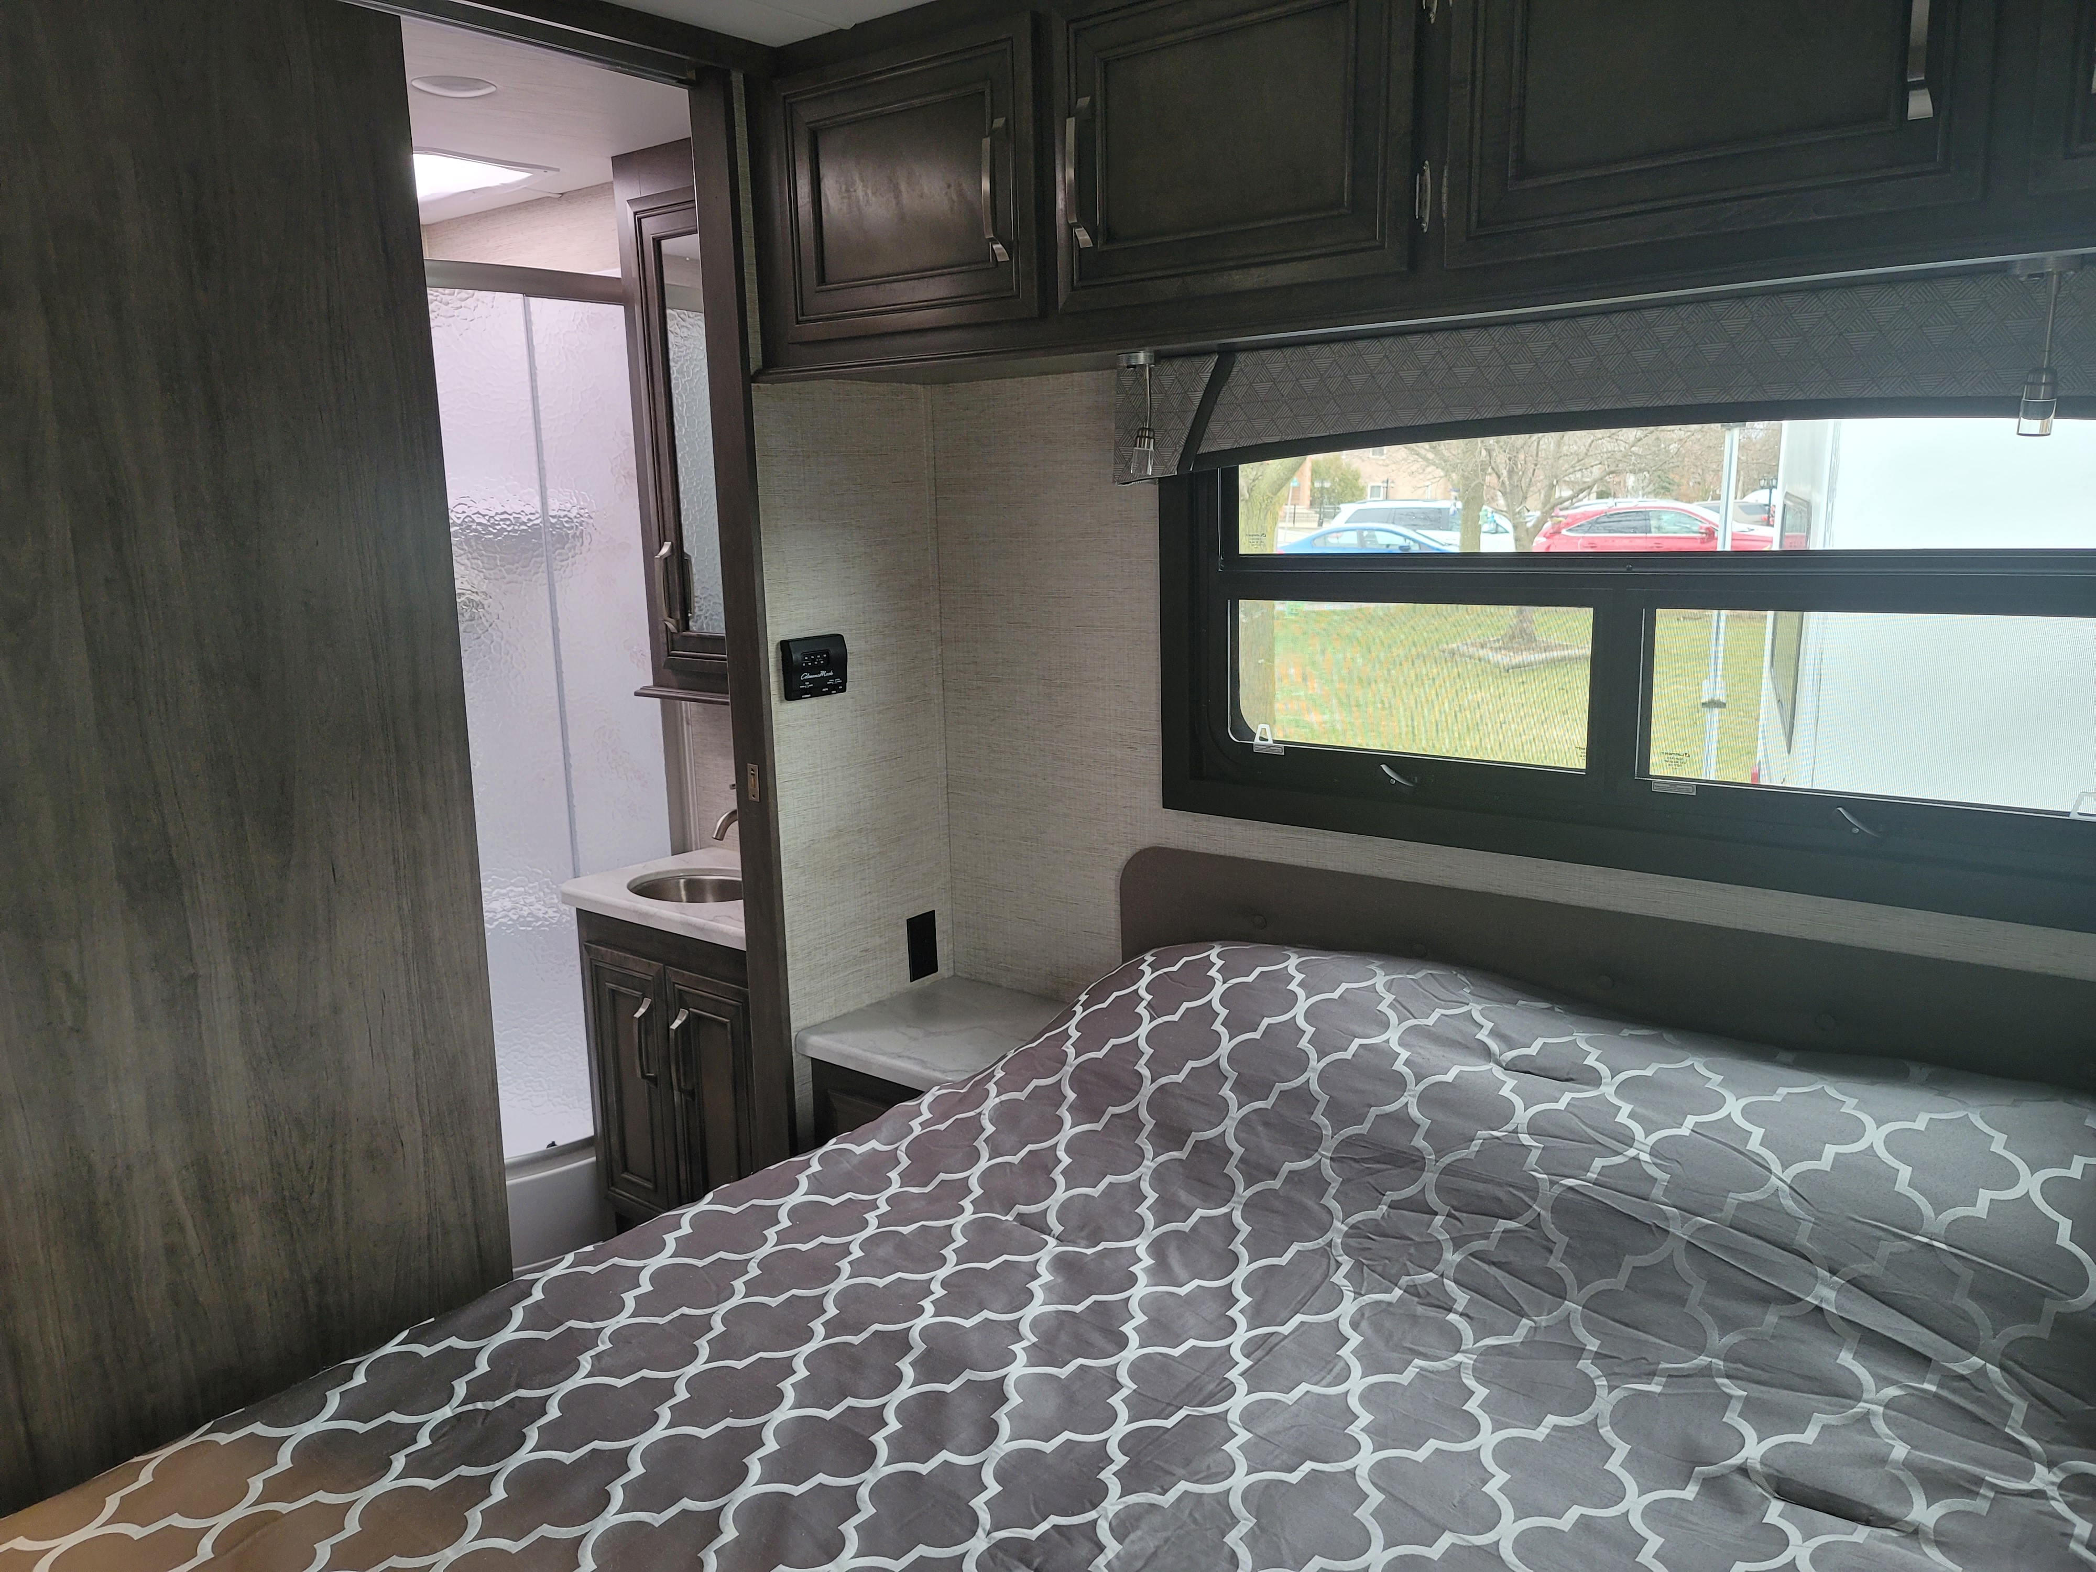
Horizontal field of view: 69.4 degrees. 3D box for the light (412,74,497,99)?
[{"bbox_3d":[-0.909,-1.073,2.323,0.123,0.018,0.123,-1,10,0],"label":"light"}]

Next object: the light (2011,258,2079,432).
[{"bbox_3d":[0.924,-0.409,1.407,0.060,0.166,0.060,7,13,38],"label":"light"}]

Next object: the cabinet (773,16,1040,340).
[{"bbox_3d":[-0.068,-0.819,2.165,0.468,0.354,0.406,7,13,38],"label":"cabinet"}]

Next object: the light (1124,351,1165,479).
[{"bbox_3d":[0.127,-0.508,2.057,0.060,0.166,0.060,-1,10,0],"label":"light"}]

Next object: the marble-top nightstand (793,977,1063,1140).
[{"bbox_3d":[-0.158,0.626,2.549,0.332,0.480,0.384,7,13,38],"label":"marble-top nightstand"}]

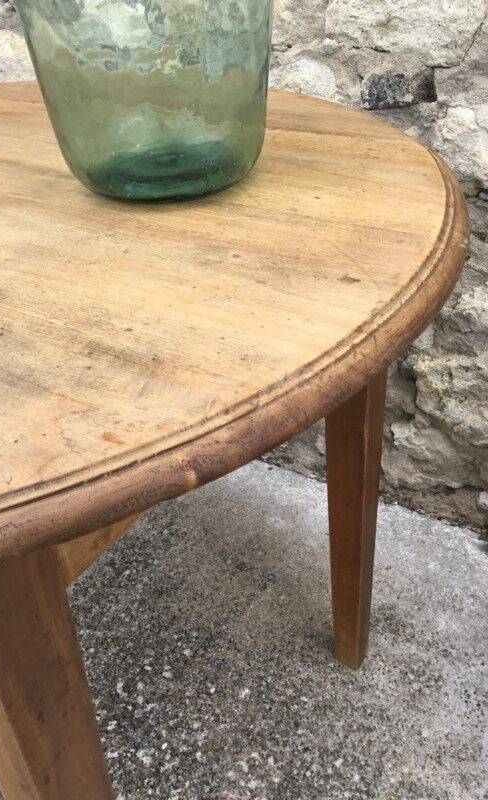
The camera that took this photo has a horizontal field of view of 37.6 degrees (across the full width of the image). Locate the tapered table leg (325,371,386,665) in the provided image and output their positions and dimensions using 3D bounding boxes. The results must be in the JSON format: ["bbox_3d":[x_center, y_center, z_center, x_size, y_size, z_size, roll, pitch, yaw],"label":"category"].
[{"bbox_3d":[0.125,0.099,0.868,0.058,0.707,0.058,18,41,28],"label":"tapered table leg"}]

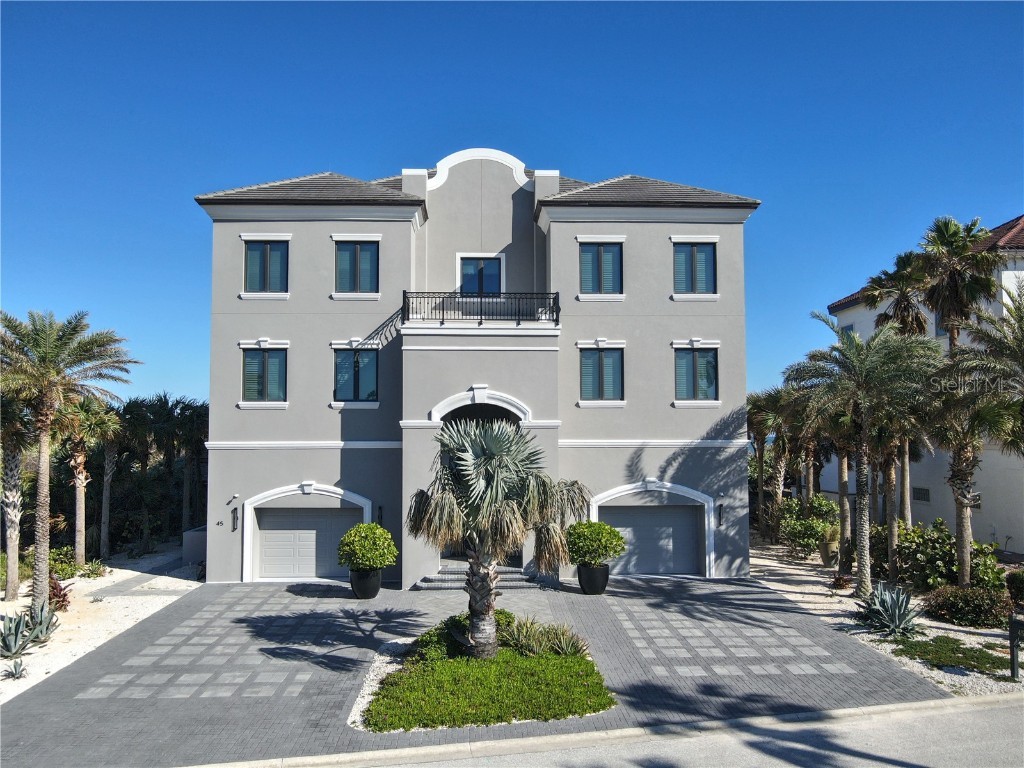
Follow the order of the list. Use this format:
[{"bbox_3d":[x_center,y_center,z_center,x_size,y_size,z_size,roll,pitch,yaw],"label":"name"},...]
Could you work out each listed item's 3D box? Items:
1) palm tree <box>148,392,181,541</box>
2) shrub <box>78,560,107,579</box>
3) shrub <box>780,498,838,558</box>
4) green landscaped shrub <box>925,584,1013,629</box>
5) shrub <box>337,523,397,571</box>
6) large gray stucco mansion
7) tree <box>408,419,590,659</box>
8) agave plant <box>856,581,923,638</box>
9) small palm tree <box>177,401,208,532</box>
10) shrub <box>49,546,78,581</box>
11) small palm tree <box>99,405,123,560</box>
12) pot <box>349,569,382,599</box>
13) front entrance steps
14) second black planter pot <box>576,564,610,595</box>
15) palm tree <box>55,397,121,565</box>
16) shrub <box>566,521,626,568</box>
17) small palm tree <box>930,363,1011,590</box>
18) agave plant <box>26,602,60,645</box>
[{"bbox_3d":[-15.220,3.666,31.187,1.700,6.500,1.700,0,-3,-2],"label":"palm tree"},{"bbox_3d":[-14.214,6.251,24.115,0.950,0.520,0.900,0,-3,-2],"label":"shrub"},{"bbox_3d":[11.039,5.418,27.157,2.100,2.150,2.000,0,-3,-3],"label":"shrub"},{"bbox_3d":[11.427,5.584,18.174,2.100,0.880,1.500,0,-3,-3],"label":"green landscaped shrub"},{"bbox_3d":[-4.278,4.798,21.137,1.800,1.420,1.800,0,-3,-2],"label":"shrub"},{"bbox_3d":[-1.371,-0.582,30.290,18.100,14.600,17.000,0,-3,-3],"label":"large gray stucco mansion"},{"bbox_3d":[-0.339,3.378,15.823,3.800,5.100,3.700,0,-3,-3],"label":"tree"},{"bbox_3d":[9.217,5.425,17.336,1.600,1.250,1.550,0,-3,-2],"label":"agave plant"},{"bbox_3d":[-13.636,3.748,30.455,2.000,5.950,2.000,0,-3,-3],"label":"small palm tree"},{"bbox_3d":[-15.242,6.015,24.129,1.100,1.000,1.100,0,-3,-2],"label":"shrub"},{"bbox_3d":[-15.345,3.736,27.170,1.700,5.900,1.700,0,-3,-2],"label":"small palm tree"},{"bbox_3d":[-4.340,5.866,21.075,0.940,0.880,0.940,0,-3,-2],"label":"pot"},{"bbox_3d":[-0.994,6.124,22.414,4.300,0.500,1.250,0,-3,-2],"label":"front entrance steps"},{"bbox_3d":[2.474,5.864,21.476,0.950,0.890,0.950,0,-3,0],"label":"second black planter pot"},{"bbox_3d":[-15.711,3.560,26.277,2.400,6.150,2.400,0,-3,-2],"label":"palm tree"},{"bbox_3d":[2.420,4.671,21.351,1.800,1.380,1.750,0,-3,-3],"label":"shrub"},{"bbox_3d":[14.132,2.745,22.216,2.600,6.950,2.600,0,-3,-3],"label":"small palm tree"},{"bbox_3d":[-10.986,5.574,16.708,0.820,0.860,0.820,0,-3,-3],"label":"agave plant"}]

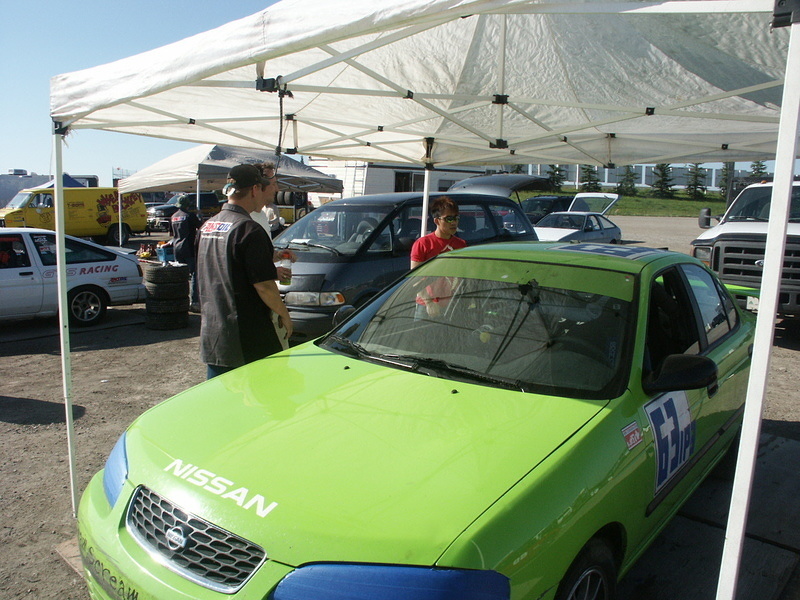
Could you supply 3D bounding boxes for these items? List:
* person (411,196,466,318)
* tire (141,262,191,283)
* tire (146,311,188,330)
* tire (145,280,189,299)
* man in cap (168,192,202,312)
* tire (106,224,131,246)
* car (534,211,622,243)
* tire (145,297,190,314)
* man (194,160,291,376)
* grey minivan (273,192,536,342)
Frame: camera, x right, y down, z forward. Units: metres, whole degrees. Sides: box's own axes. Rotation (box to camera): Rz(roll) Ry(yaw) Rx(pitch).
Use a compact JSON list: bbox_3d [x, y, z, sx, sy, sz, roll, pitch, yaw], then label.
[{"bbox_3d":[0.282,0.100,4.850,0.470,1.680,0.330,-4,9,-30],"label":"person"},{"bbox_3d":[-3.083,-0.363,8.850,0.570,0.200,0.570,-2,8,-20],"label":"tire"},{"bbox_3d":[-3.108,0.230,8.940,0.570,0.200,0.570,-2,8,-20],"label":"tire"},{"bbox_3d":[-3.094,-0.165,8.880,0.570,0.200,0.570,-2,8,-20],"label":"tire"},{"bbox_3d":[-3.233,-0.710,10.100,0.550,1.740,0.450,4,8,22],"label":"man in cap"},{"bbox_3d":[-10.076,-2.246,24.100,0.730,0.730,0.230,-3,9,-28],"label":"tire"},{"bbox_3d":[4.630,-1.691,18.600,1.650,1.330,4.200,7,10,38],"label":"car"},{"bbox_3d":[-3.094,0.033,8.910,0.570,0.200,0.570,-2,8,-20],"label":"tire"},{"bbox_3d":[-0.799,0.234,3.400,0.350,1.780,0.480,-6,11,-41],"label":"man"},{"bbox_3d":[-0.013,-0.484,8.750,1.800,1.770,4.750,7,10,38],"label":"grey minivan"}]

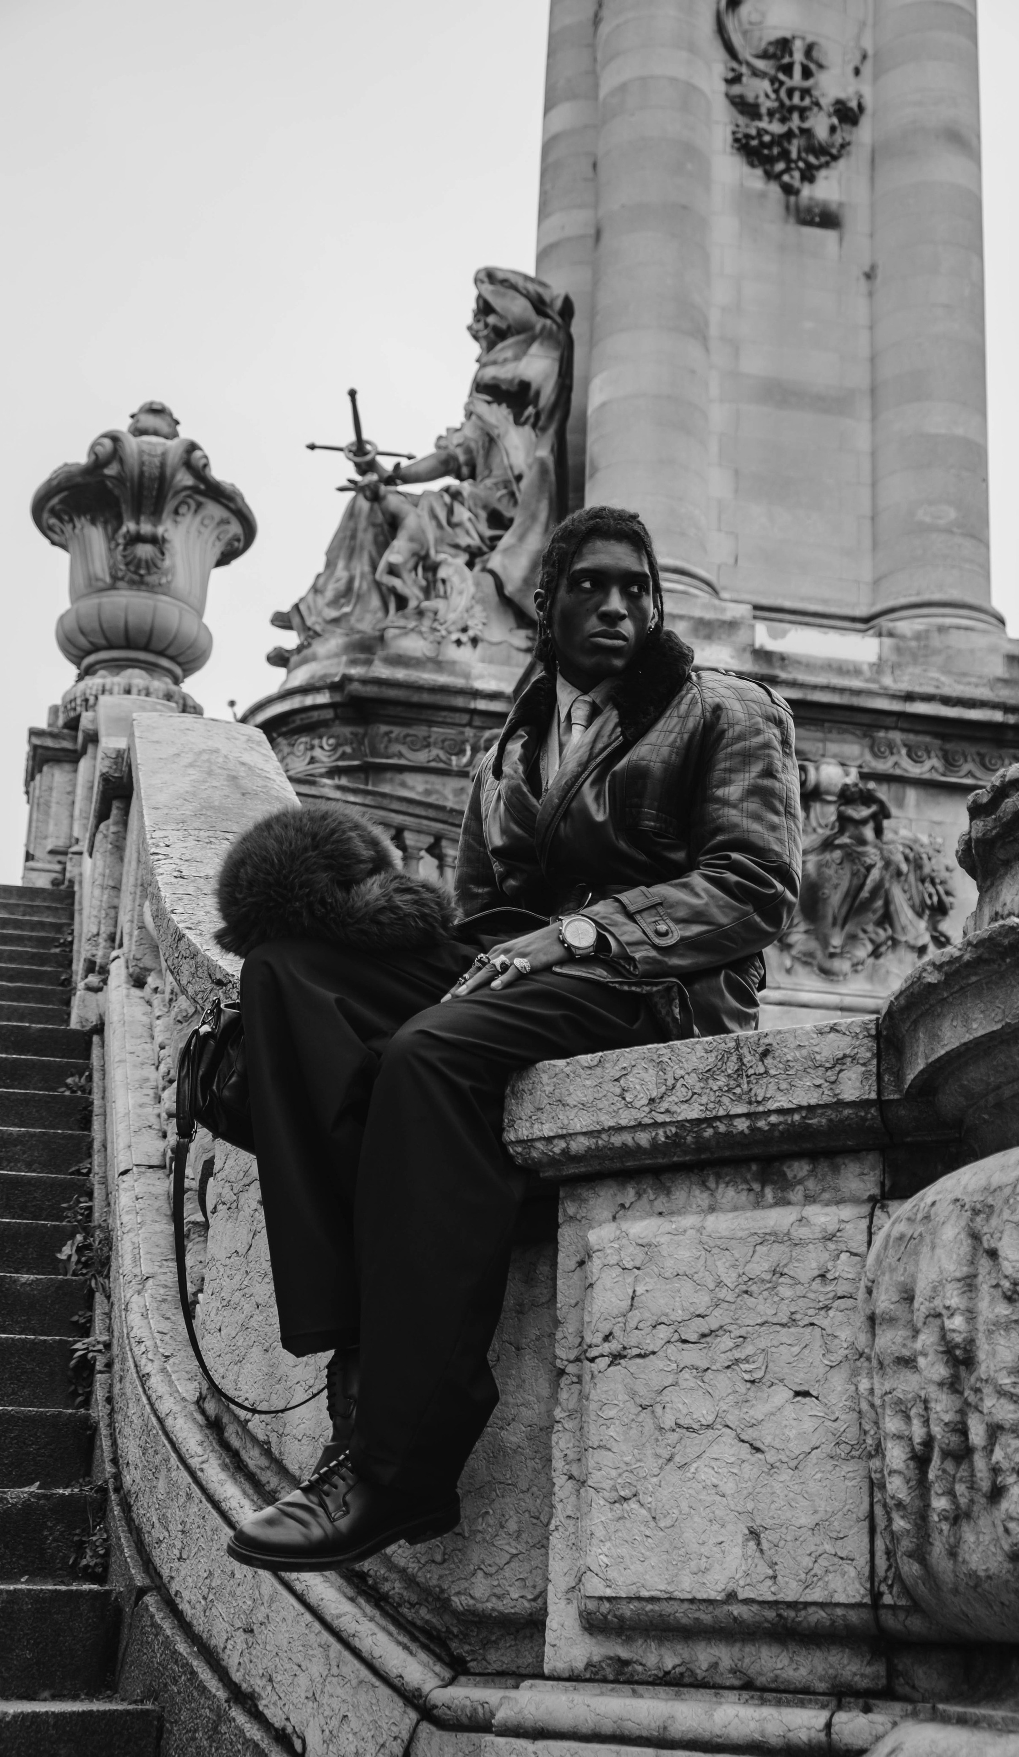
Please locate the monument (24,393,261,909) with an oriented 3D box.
[{"bbox_3d":[-1.834,-1.064,11.152,1.100,2.750,1.100,5,-18,-10],"label":"monument"}]

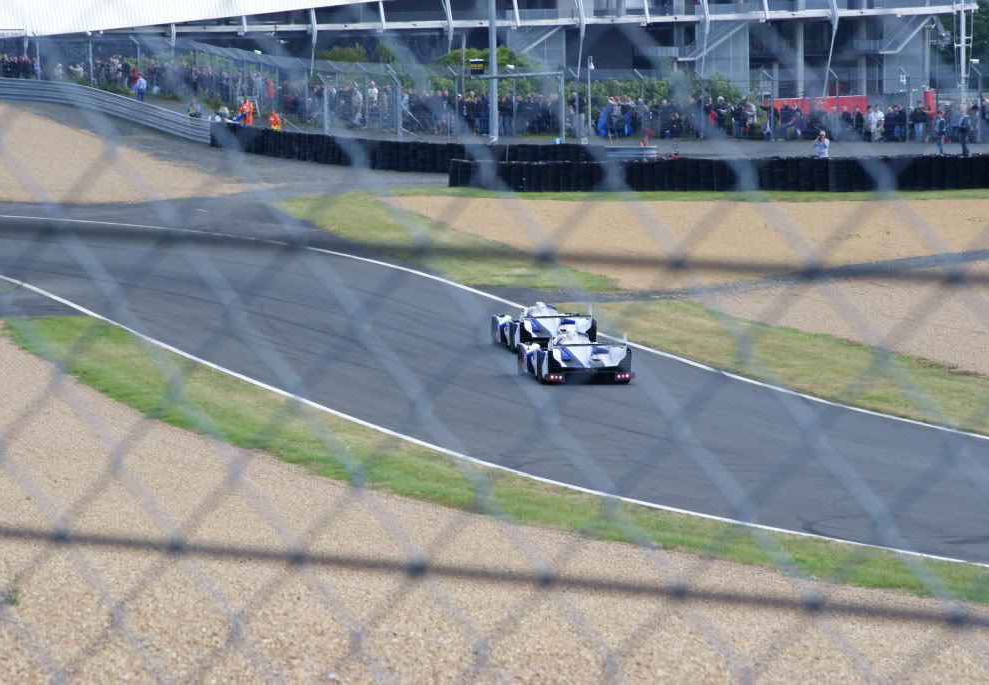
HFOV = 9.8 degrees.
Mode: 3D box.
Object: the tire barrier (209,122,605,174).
[{"bbox_3d":[-6.000,-7.950,236.000,4.200,1.200,40.000,-1,3,-23],"label":"tire barrier"}]

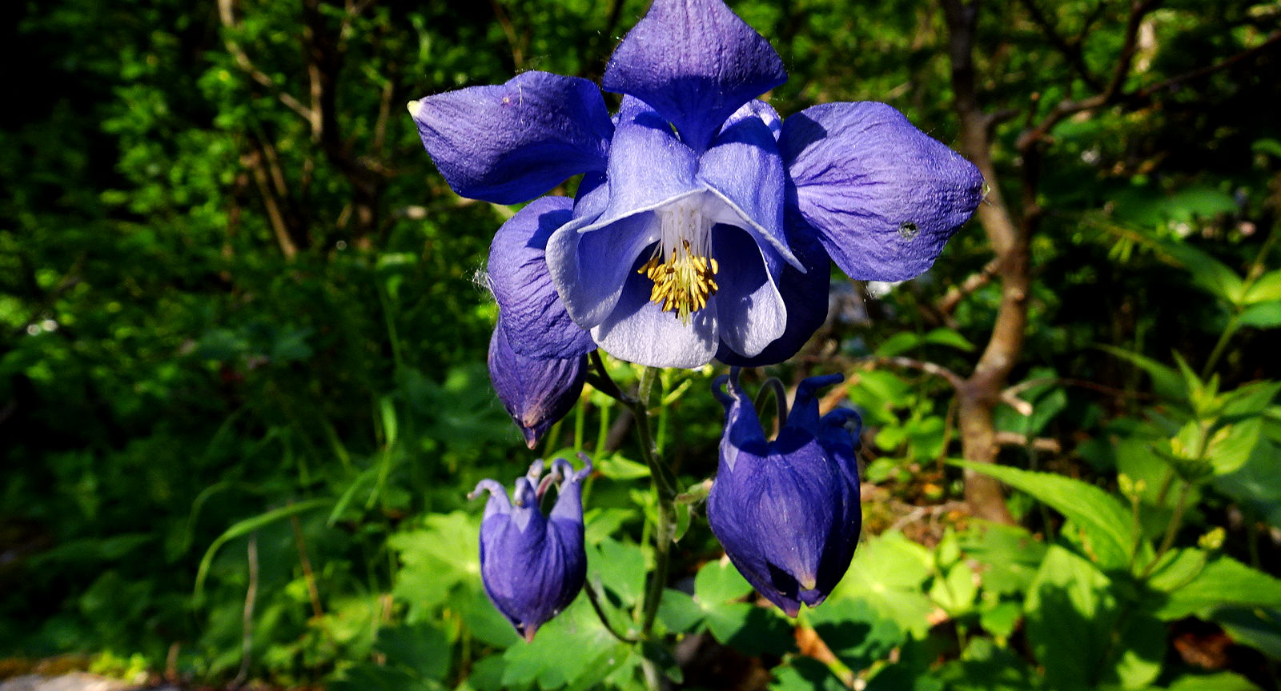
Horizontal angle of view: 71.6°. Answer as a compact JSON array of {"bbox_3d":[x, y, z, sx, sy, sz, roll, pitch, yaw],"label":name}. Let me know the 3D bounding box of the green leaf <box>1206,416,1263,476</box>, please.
[{"bbox_3d":[0.374,0.063,0.560,0.036,0.036,0.025,0,13,0],"label":"green leaf"}]

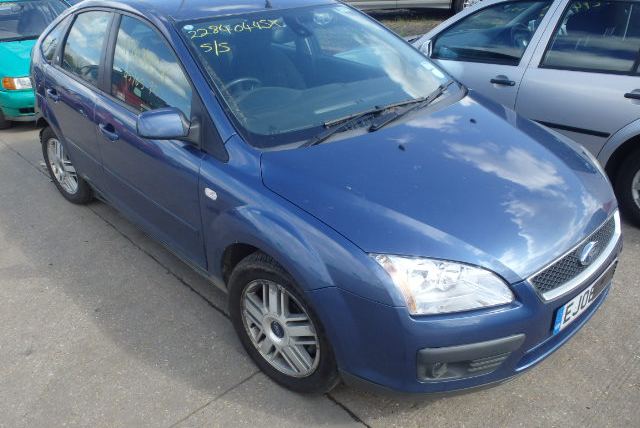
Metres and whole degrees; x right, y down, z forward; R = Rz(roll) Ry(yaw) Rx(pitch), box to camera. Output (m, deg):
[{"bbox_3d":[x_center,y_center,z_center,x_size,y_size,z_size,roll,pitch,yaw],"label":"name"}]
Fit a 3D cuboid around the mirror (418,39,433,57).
[{"bbox_3d":[0.842,-1.324,4.154,0.120,0.155,0.200,18,32,34],"label":"mirror"}]

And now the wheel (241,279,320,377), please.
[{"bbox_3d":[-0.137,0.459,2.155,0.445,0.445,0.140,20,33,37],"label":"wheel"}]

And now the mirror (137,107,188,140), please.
[{"bbox_3d":[-0.685,-0.394,2.252,0.240,0.155,0.125,-22,33,-36],"label":"mirror"}]

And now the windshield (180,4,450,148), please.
[{"bbox_3d":[0.018,-0.779,2.692,1.420,0.180,1.049,-22,59,-36],"label":"windshield"}]

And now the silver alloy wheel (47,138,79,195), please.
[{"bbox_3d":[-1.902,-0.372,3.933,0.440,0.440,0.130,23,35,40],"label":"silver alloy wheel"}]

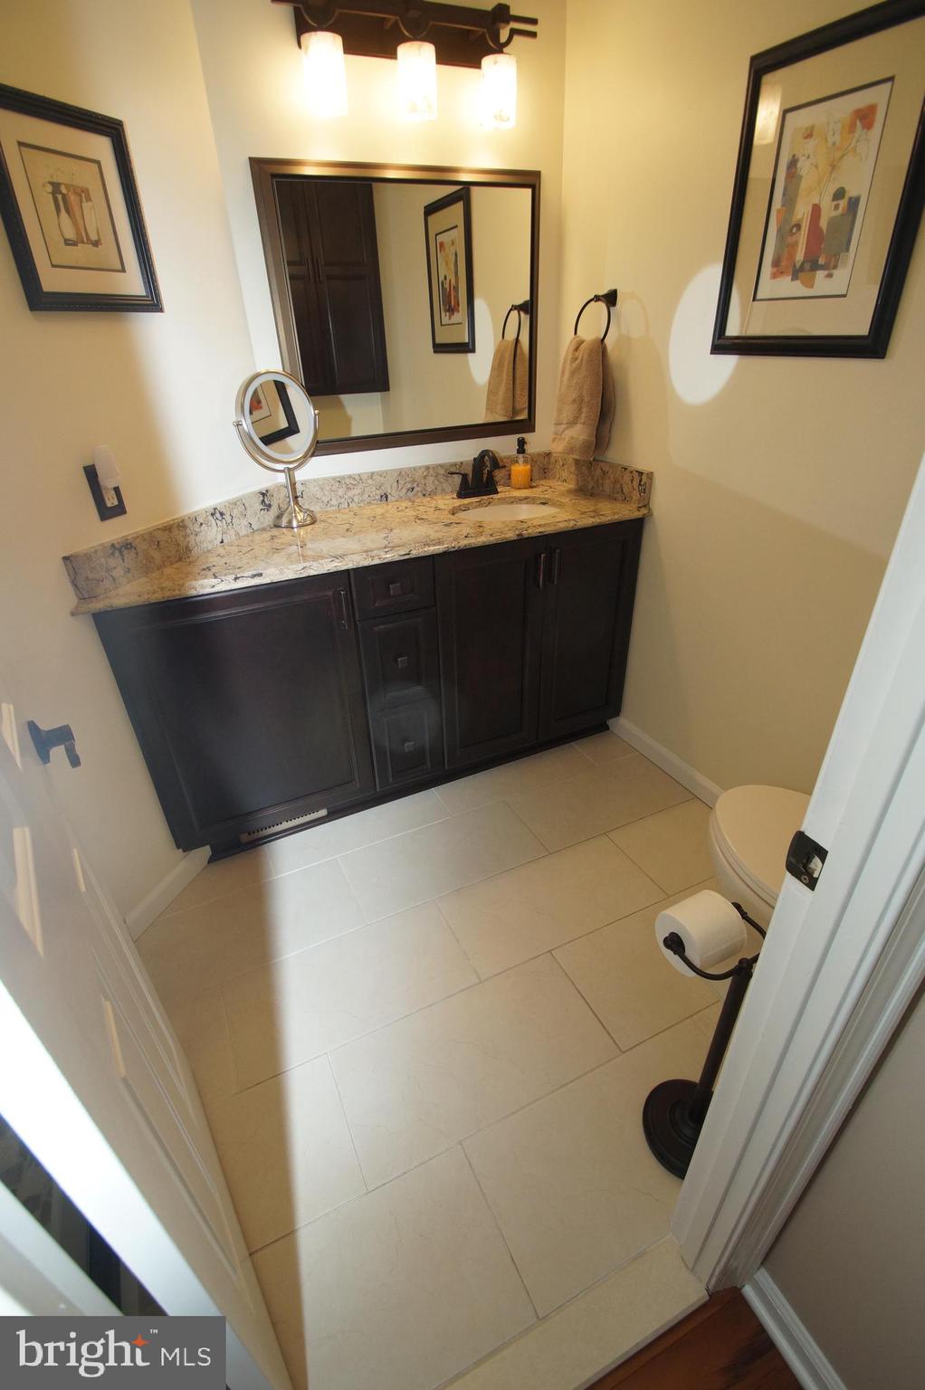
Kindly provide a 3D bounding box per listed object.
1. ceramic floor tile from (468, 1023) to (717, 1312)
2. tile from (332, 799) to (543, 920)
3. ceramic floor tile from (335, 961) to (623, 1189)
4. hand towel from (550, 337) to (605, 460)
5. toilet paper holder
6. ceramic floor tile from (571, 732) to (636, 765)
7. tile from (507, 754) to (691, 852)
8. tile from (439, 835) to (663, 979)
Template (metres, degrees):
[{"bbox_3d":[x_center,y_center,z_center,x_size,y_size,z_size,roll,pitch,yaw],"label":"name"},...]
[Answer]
[{"bbox_3d":[0.341,0.900,1.162,0.598,0.010,0.287,-14,32,-20],"label":"ceramic floor tile"},{"bbox_3d":[-0.056,0.519,1.869,0.598,0.010,0.297,-14,32,-20],"label":"tile"},{"bbox_3d":[0.029,0.821,1.325,0.598,0.010,0.297,-14,32,-20],"label":"ceramic floor tile"},{"bbox_3d":[0.410,-1.022,2.006,0.100,0.370,0.230,-14,32,-20],"label":"hand towel"},{"bbox_3d":[0.452,0.640,1.031,0.185,0.565,0.190,-14,32,-20],"label":"toilet paper holder"},{"bbox_3d":[0.577,0.221,2.356,0.220,0.010,0.195,-14,32,-20],"label":"ceramic floor tile"},{"bbox_3d":[0.489,0.379,2.079,0.598,0.010,0.297,-14,32,-20],"label":"tile"},{"bbox_3d":[0.259,0.600,1.702,0.598,0.010,0.297,-14,32,-20],"label":"tile"}]

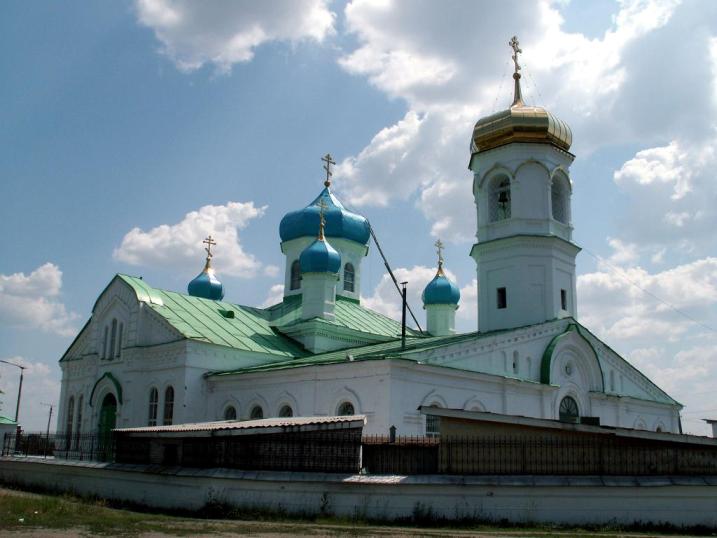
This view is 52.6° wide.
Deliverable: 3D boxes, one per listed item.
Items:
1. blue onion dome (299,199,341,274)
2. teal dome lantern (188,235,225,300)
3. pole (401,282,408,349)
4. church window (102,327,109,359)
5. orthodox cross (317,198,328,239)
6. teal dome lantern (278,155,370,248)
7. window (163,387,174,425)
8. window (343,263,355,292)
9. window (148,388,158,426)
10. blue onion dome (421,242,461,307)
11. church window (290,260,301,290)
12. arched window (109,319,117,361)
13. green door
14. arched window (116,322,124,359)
[{"bbox_3d":[-2.531,-2.118,48.717,2.870,5.480,2.870,1,-14,0],"label":"blue onion dome"},{"bbox_3d":[-11.028,-0.156,53.532,2.548,4.865,2.548,15,-20,-43],"label":"teal dome lantern"},{"bbox_3d":[2.246,2.272,35.724,0.308,3.302,0.308,1,-14,0],"label":"pole"},{"bbox_3d":[-15.197,4.419,43.583,0.462,1.948,0.220,-12,-20,42],"label":"church window"},{"bbox_3d":[-2.364,-3.243,47.032,0.200,2.872,1.078,-12,-20,42],"label":"orthodox cross"},{"bbox_3d":[-2.382,-5.466,54.867,6.580,7.079,6.580,15,-20,-43],"label":"teal dome lantern"},{"bbox_3d":[-9.727,7.556,37.252,0.862,3.126,0.220,-12,-20,42],"label":"window"},{"bbox_3d":[-0.645,0.591,53.055,0.220,2.156,1.032,-12,-20,42],"label":"window"},{"bbox_3d":[-10.793,7.796,38.249,0.847,3.111,0.220,-12,-20,42],"label":"window"},{"bbox_3d":[5.994,0.231,53.417,2.548,4.865,2.548,1,-14,0],"label":"blue onion dome"},{"bbox_3d":[-4.610,0.513,53.085,1.016,2.195,0.220,-12,-20,42],"label":"church window"},{"bbox_3d":[-14.190,4.119,42.191,0.252,2.428,0.588,15,-20,-43],"label":"arched window"},{"bbox_3d":[-13.952,8.933,40.643,0.392,3.915,2.075,15,-20,-43],"label":"green door"},{"bbox_3d":[-13.543,4.085,41.527,0.252,1.986,0.476,15,-20,-43],"label":"arched window"}]

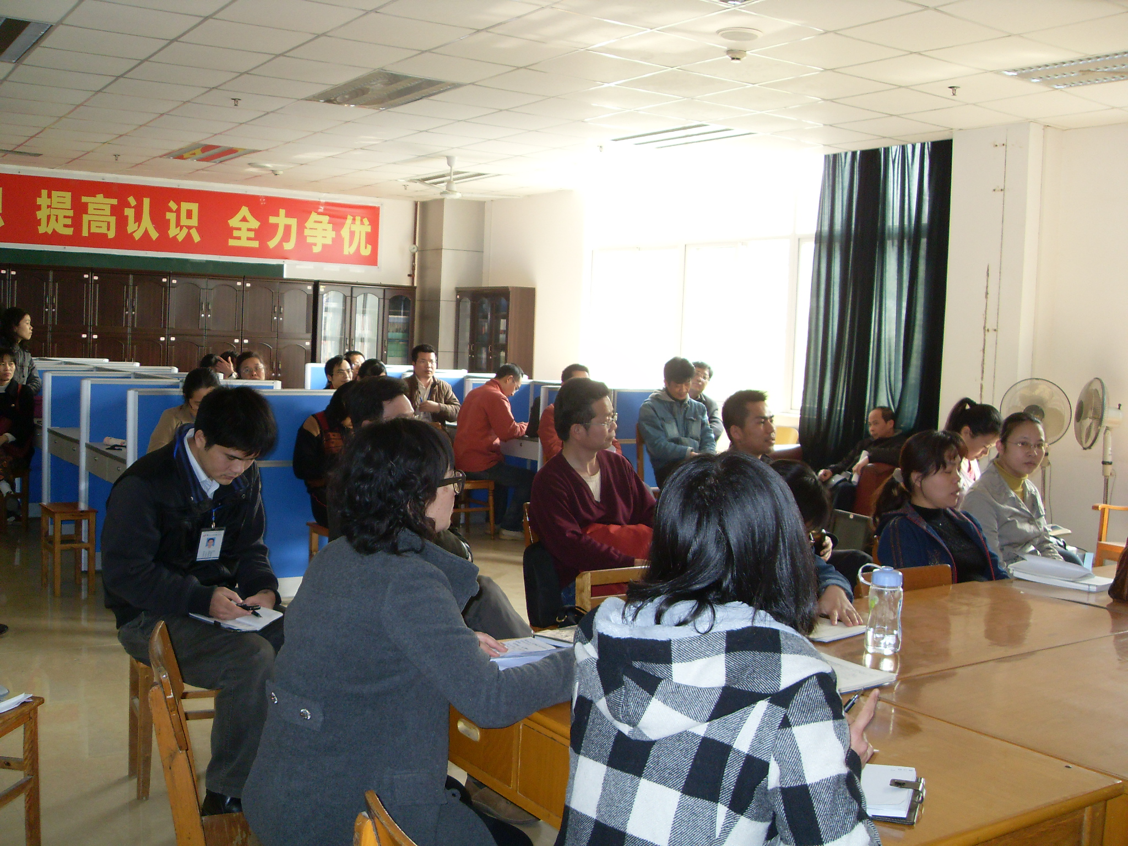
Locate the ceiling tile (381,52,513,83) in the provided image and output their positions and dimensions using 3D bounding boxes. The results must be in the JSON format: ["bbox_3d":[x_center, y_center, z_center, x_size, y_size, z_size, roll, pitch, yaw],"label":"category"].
[{"bbox_3d":[-0.642,-2.010,6.441,0.600,0.022,0.600,-1,6,-34],"label":"ceiling tile"}]

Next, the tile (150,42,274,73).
[{"bbox_3d":[-1.966,-2.041,6.352,0.600,0.022,0.600,-1,6,-34],"label":"tile"}]

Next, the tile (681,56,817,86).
[{"bbox_3d":[1.038,-1.971,6.353,0.600,0.030,0.600,-1,6,-34],"label":"tile"}]

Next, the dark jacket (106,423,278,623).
[{"bbox_3d":[-0.986,0.272,3.000,0.480,0.540,0.420,-2,6,-43],"label":"dark jacket"}]

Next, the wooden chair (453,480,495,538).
[{"bbox_3d":[-0.720,0.578,8.252,0.370,0.480,0.370,0,6,-25],"label":"wooden chair"}]

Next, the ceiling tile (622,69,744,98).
[{"bbox_3d":[0.702,-2.022,6.772,0.600,0.025,0.600,-1,5,-33],"label":"ceiling tile"}]

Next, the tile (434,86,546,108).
[{"bbox_3d":[-0.492,-2.129,7.461,0.595,0.020,0.595,-1,6,-33],"label":"tile"}]

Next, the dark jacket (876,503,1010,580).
[{"bbox_3d":[1.150,0.388,3.474,0.460,0.480,0.330,-1,6,-38],"label":"dark jacket"}]

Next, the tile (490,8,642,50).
[{"bbox_3d":[0.011,-1.964,5.694,0.600,0.020,0.600,-1,6,-33],"label":"tile"}]

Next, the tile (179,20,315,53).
[{"bbox_3d":[-1.679,-2.045,6.035,0.600,0.020,0.600,-1,6,-33],"label":"tile"}]

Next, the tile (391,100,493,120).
[{"bbox_3d":[-0.832,-2.177,7.948,0.600,0.030,0.600,-1,6,-34],"label":"tile"}]

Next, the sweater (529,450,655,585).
[{"bbox_3d":[0.110,0.329,3.784,0.360,0.490,0.460,7,6,43],"label":"sweater"}]

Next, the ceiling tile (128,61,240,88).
[{"bbox_3d":[-2.295,-2.097,6.852,0.600,0.022,0.600,-1,6,-34],"label":"ceiling tile"}]

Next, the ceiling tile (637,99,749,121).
[{"bbox_3d":[0.885,-2.083,7.616,0.595,0.020,0.595,-1,6,-33],"label":"ceiling tile"}]

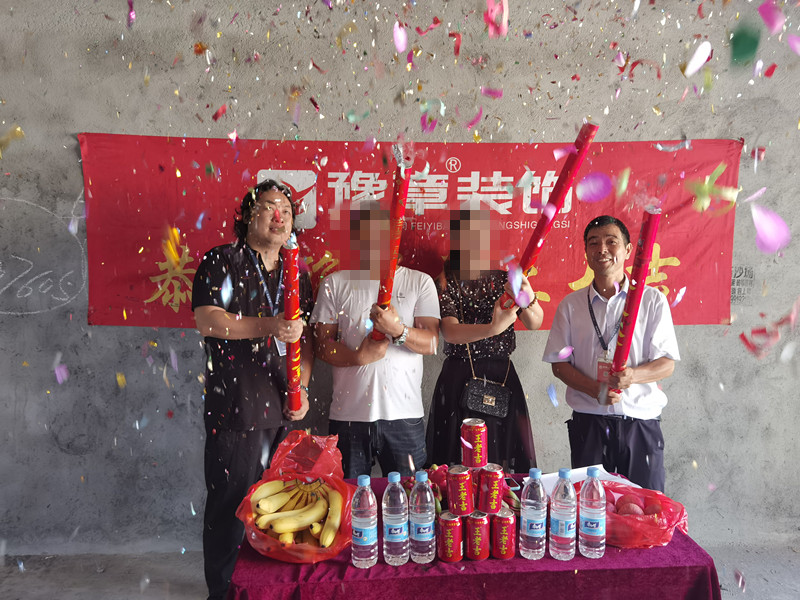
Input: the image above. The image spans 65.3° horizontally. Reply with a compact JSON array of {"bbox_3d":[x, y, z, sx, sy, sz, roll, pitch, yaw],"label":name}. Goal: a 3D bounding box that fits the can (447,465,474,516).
[{"bbox_3d":[0.153,0.479,1.564,0.066,0.117,0.066,-4,6,0],"label":"can"}]

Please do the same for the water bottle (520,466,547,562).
[{"bbox_3d":[0.338,0.540,1.581,0.065,0.226,0.065,0,6,0],"label":"water bottle"}]

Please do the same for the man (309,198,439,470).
[{"bbox_3d":[-0.090,0.485,2.333,0.480,1.677,0.400,0,6,0],"label":"man"}]

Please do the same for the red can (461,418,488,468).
[{"bbox_3d":[0.185,0.355,1.541,0.066,0.117,0.066,0,6,0],"label":"red can"}]

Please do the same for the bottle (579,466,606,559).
[{"bbox_3d":[0.497,0.539,1.591,0.065,0.226,0.065,0,6,0],"label":"bottle"}]

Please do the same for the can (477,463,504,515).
[{"bbox_3d":[0.247,0.506,1.676,0.066,0.117,0.066,-1,7,0],"label":"can"}]

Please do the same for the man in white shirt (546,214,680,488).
[{"bbox_3d":[0.798,0.500,2.365,0.490,1.675,0.370,2,8,18],"label":"man in white shirt"}]

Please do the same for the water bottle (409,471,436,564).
[{"bbox_3d":[0.057,0.542,1.564,0.065,0.226,0.065,0,6,0],"label":"water bottle"}]

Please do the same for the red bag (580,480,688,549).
[{"bbox_3d":[0.625,0.577,1.735,0.295,0.115,0.250,0,6,0],"label":"red bag"}]

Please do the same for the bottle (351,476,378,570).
[{"bbox_3d":[-0.091,0.574,1.623,0.065,0.237,0.065,-1,7,0],"label":"bottle"}]

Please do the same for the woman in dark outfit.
[{"bbox_3d":[0.323,0.498,2.446,0.450,1.670,0.380,-1,8,-5],"label":"woman in dark outfit"}]

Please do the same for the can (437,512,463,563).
[{"bbox_3d":[0.135,0.627,1.657,0.066,0.117,0.066,-1,7,0],"label":"can"}]

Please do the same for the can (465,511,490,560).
[{"bbox_3d":[0.209,0.625,1.663,0.066,0.117,0.066,-1,7,0],"label":"can"}]

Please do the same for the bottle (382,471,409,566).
[{"bbox_3d":[-0.010,0.571,1.635,0.065,0.237,0.065,-1,7,0],"label":"bottle"}]

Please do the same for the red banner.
[{"bbox_3d":[0.051,-0.311,2.863,3.000,0.880,0.030,0,6,0],"label":"red banner"}]

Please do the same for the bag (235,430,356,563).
[{"bbox_3d":[-0.270,0.513,1.668,0.325,0.260,0.320,0,6,0],"label":"bag"}]

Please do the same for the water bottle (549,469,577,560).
[{"bbox_3d":[0.430,0.564,1.645,0.065,0.237,0.065,-1,7,0],"label":"water bottle"}]

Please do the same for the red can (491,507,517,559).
[{"bbox_3d":[0.279,0.624,1.664,0.066,0.117,0.066,-1,7,0],"label":"red can"}]

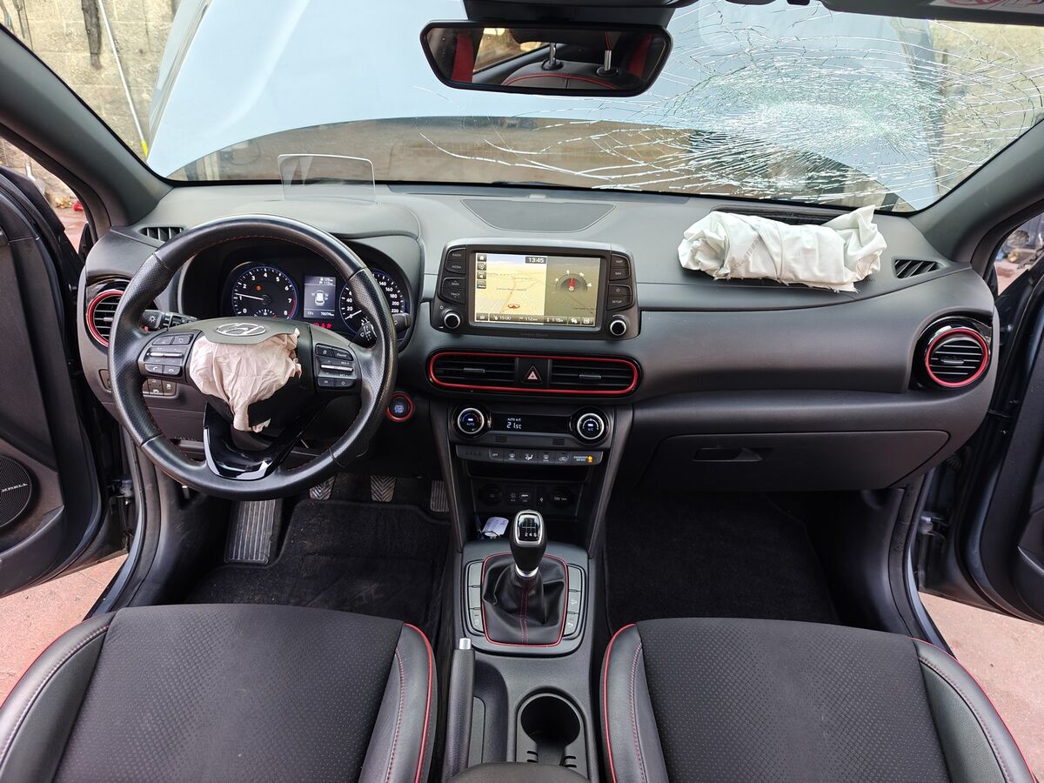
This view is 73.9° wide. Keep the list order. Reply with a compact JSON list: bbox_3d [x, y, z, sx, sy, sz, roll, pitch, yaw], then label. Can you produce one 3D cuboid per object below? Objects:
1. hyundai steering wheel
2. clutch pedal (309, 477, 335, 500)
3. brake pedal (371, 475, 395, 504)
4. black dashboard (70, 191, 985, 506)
[{"bbox_3d":[-0.346,-0.044,0.917,0.370,0.370,0.110,5,-2,0],"label":"hyundai steering wheel"},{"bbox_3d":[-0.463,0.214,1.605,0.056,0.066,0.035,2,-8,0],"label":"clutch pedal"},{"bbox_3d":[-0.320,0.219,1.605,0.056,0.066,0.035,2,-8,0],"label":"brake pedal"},{"bbox_3d":[0.020,-0.101,1.230,1.410,0.455,0.470,2,24,0],"label":"black dashboard"}]

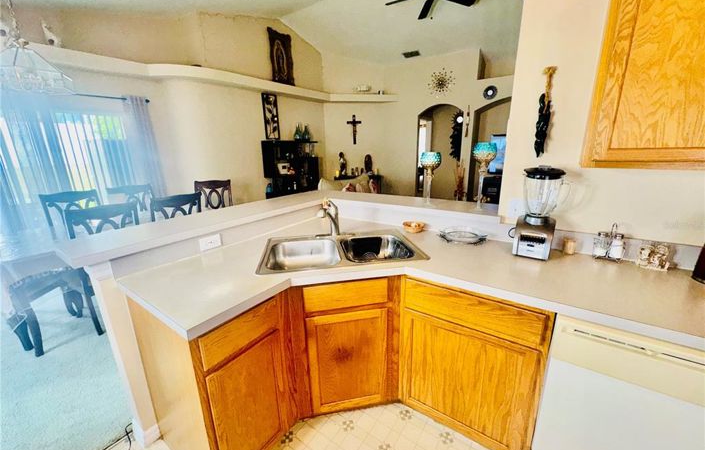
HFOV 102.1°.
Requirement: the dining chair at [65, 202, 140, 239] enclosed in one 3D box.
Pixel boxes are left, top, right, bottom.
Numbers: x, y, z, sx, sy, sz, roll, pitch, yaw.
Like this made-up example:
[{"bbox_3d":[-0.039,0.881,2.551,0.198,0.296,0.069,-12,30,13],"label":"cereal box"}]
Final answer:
[{"bbox_3d":[-2.192,0.317,2.605,0.580,1.066,0.480,12,20,41],"label":"dining chair"}]

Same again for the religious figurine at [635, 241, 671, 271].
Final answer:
[{"bbox_3d":[1.336,0.135,1.268,0.098,0.105,0.055,9,19,35],"label":"religious figurine"}]

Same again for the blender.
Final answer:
[{"bbox_3d":[0.922,-0.064,1.391,0.190,0.425,0.185,8,17,30],"label":"blender"}]

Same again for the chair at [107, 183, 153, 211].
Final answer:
[{"bbox_3d":[-2.522,0.070,3.508,0.570,1.045,0.470,11,19,38],"label":"chair"}]

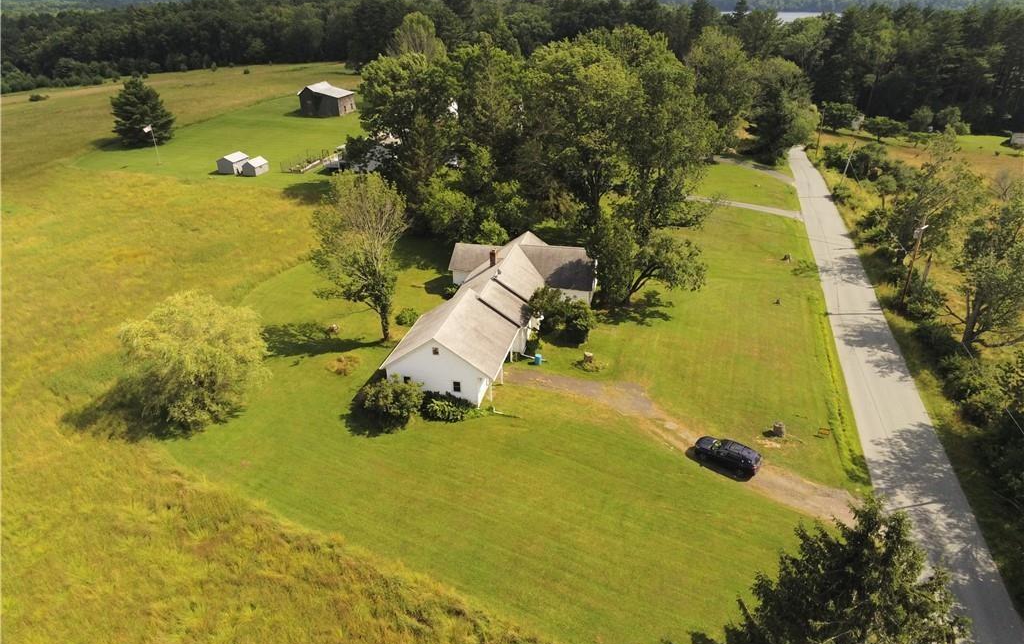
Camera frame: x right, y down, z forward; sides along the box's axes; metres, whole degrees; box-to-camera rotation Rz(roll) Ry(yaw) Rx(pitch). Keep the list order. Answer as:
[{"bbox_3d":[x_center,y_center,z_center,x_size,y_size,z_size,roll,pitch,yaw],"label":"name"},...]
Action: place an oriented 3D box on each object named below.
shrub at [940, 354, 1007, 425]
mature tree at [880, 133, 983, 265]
[{"bbox_3d":[38.844,5.696,57.377,4.600,5.300,4.600,0,26,0],"label":"shrub"},{"bbox_3d":[50.663,-13.535,82.261,10.500,18.690,10.500,0,26,0],"label":"mature tree"}]

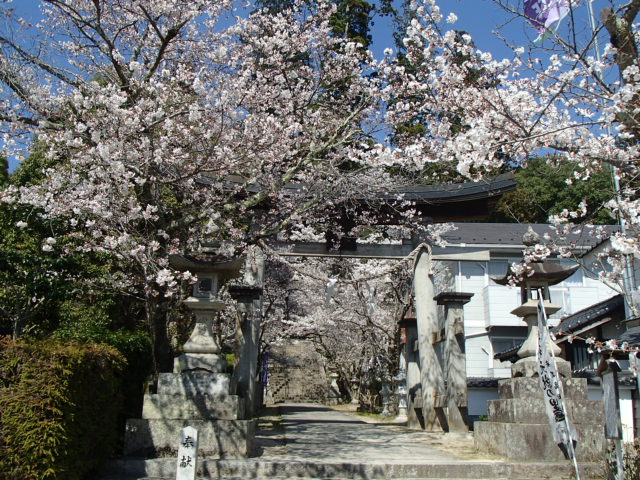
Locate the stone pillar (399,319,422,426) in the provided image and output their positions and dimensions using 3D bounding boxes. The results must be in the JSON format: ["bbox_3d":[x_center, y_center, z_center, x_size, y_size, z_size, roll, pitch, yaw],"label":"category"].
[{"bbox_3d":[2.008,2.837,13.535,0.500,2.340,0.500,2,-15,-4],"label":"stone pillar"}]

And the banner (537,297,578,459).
[{"bbox_3d":[2.731,1.596,7.243,0.360,1.750,0.120,-8,-16,19],"label":"banner"}]

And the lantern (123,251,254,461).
[{"bbox_3d":[-1.676,1.446,8.926,1.500,3.020,1.500,1,-15,-2],"label":"lantern"}]

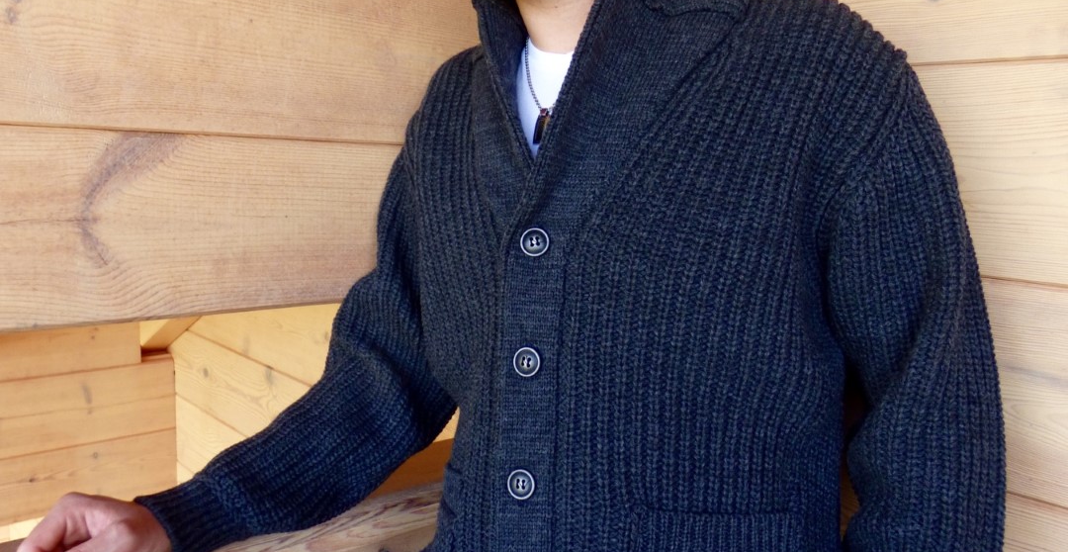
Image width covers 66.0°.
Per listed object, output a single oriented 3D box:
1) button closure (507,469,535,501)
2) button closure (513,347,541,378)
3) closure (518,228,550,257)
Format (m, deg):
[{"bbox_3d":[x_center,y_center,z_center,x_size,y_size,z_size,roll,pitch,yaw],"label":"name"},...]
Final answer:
[{"bbox_3d":[-0.011,0.169,0.667,0.024,0.024,0.005,5,0,23],"label":"button closure"},{"bbox_3d":[-0.006,0.070,0.669,0.024,0.024,0.005,5,-1,23],"label":"button closure"},{"bbox_3d":[0.001,-0.028,0.673,0.024,0.024,0.005,4,-6,14],"label":"closure"}]

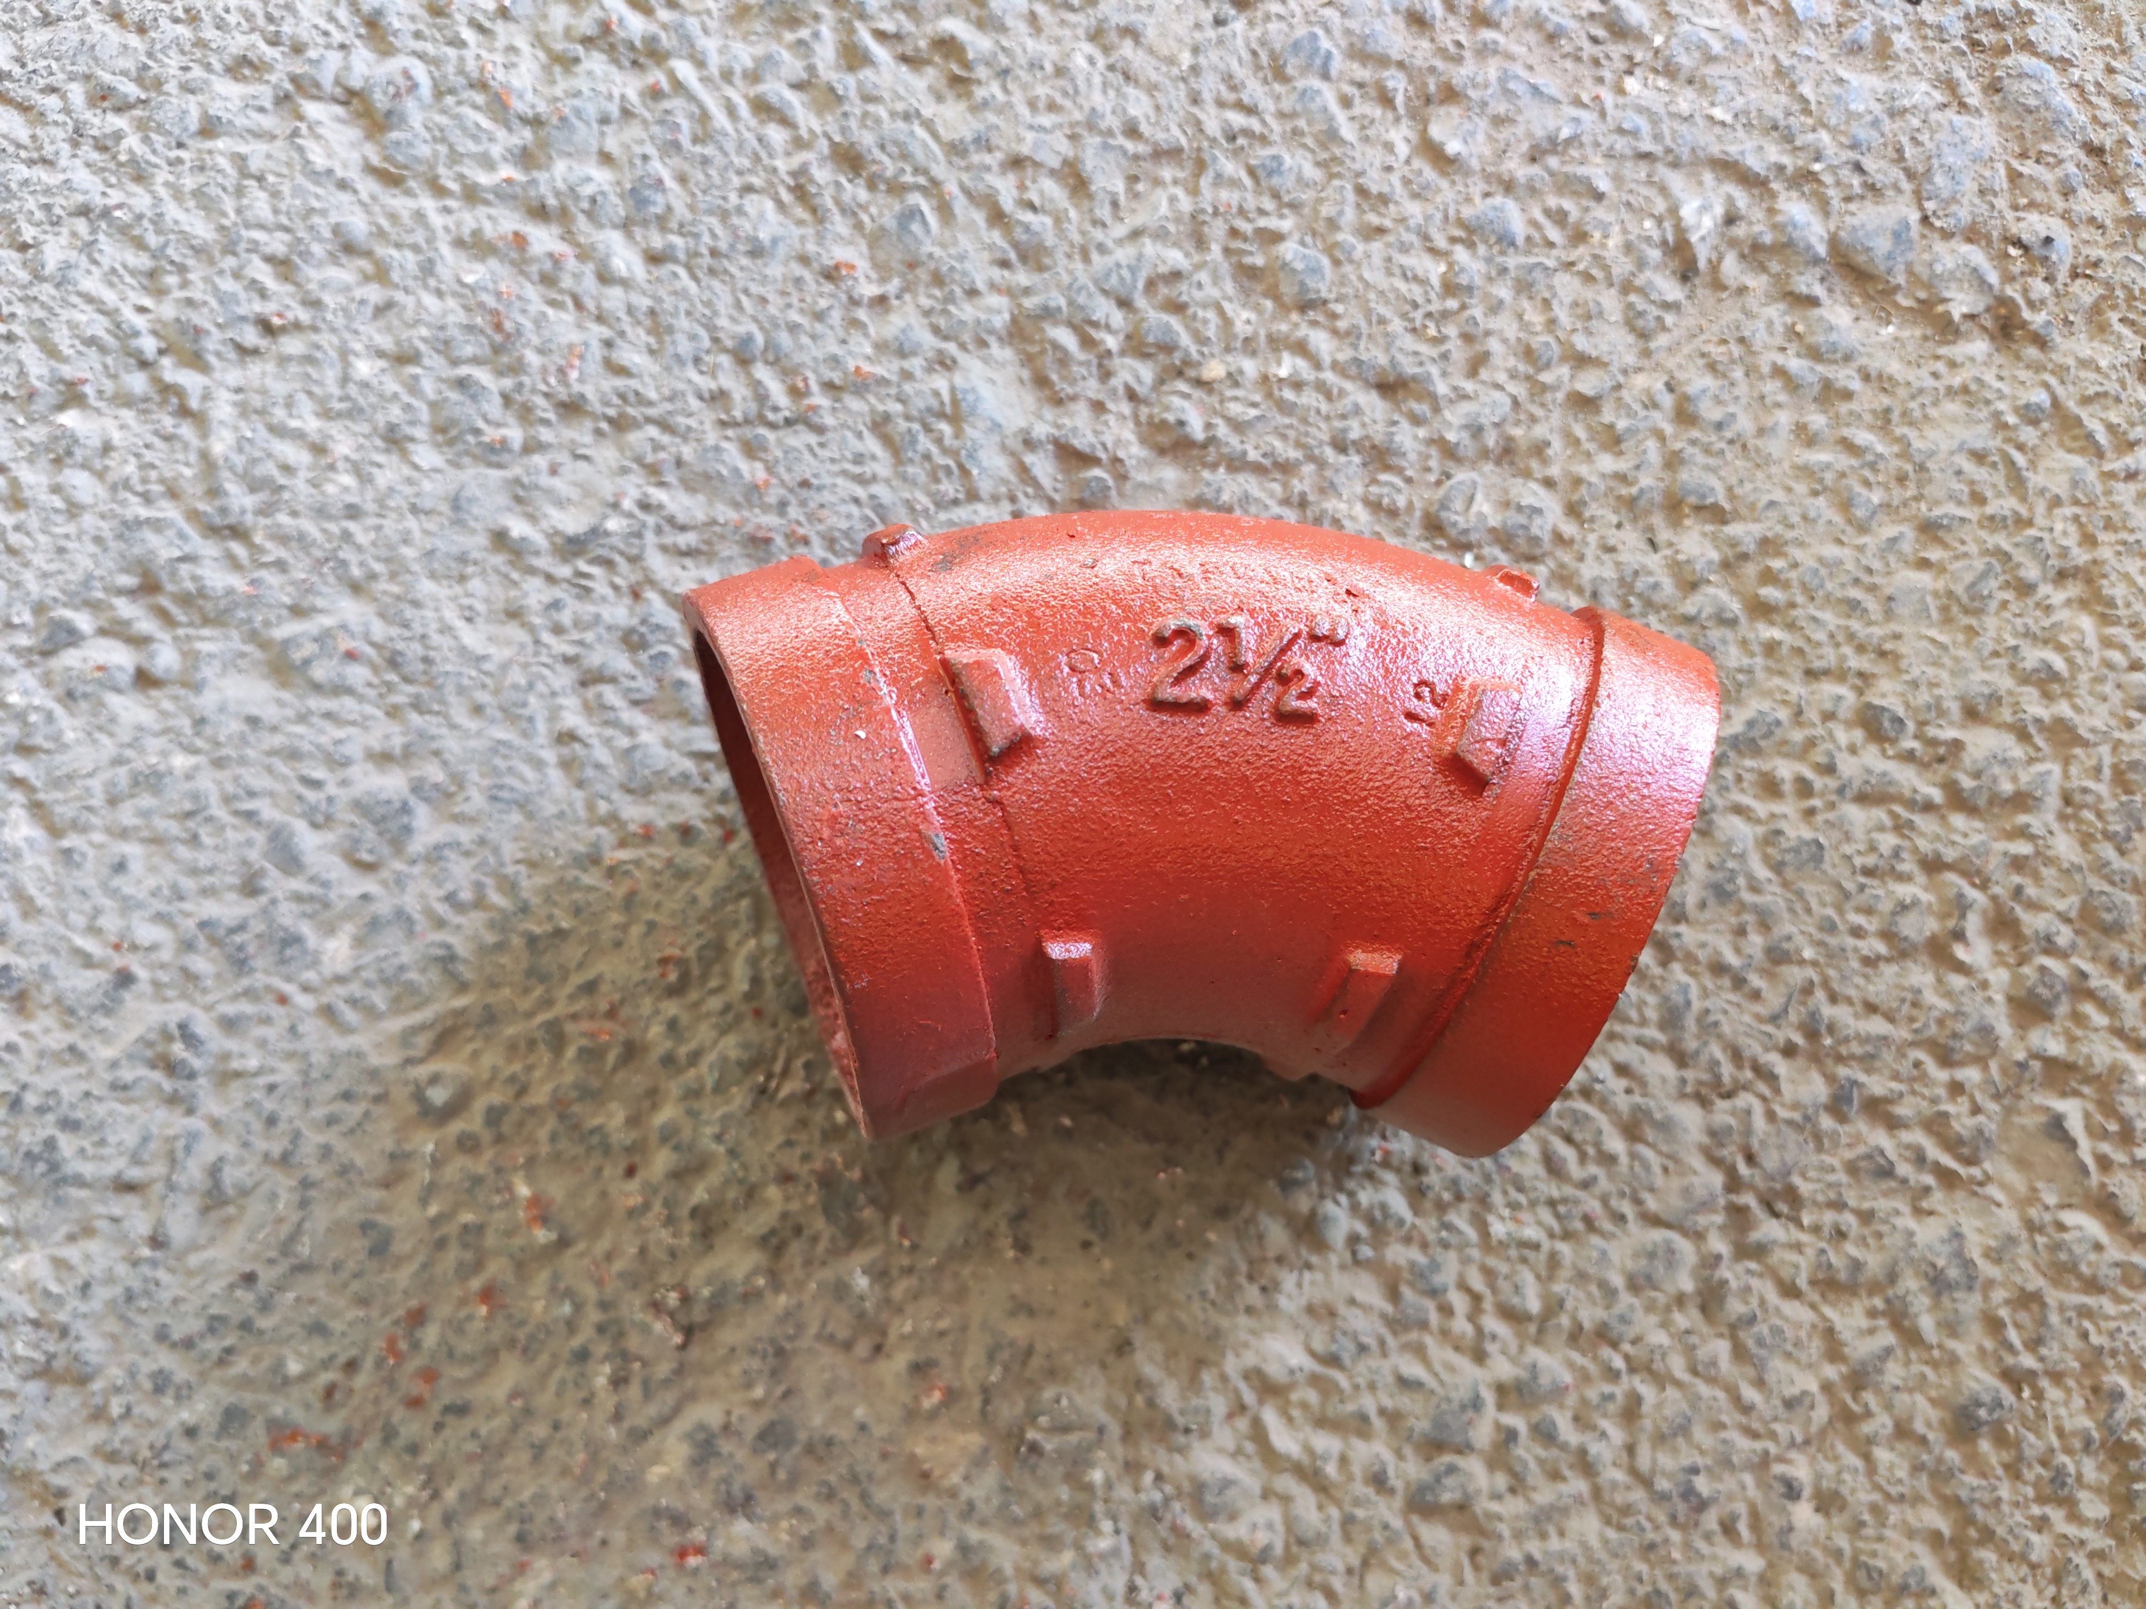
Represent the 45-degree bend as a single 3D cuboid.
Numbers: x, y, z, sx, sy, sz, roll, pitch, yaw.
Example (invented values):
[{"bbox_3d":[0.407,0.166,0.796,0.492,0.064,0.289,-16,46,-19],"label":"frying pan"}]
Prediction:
[{"bbox_3d":[0.015,0.003,0.225,0.135,0.075,0.085,3,71,-7],"label":"45-degree bend"}]

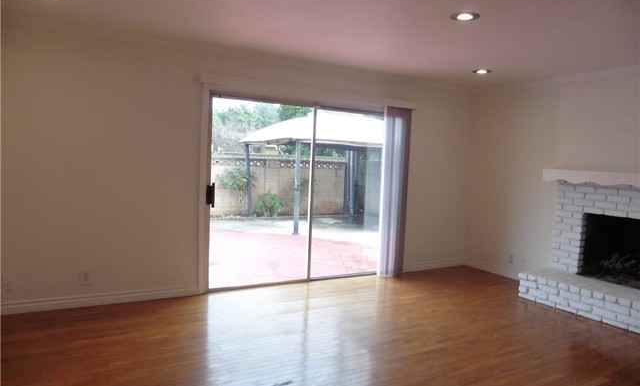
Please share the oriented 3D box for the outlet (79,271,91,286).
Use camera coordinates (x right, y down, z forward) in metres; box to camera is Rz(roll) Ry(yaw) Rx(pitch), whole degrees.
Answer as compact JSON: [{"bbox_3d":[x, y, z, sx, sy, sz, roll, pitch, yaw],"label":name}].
[{"bbox_3d":[-2.078,0.765,3.936,0.076,0.118,0.013,0,5,-28],"label":"outlet"}]

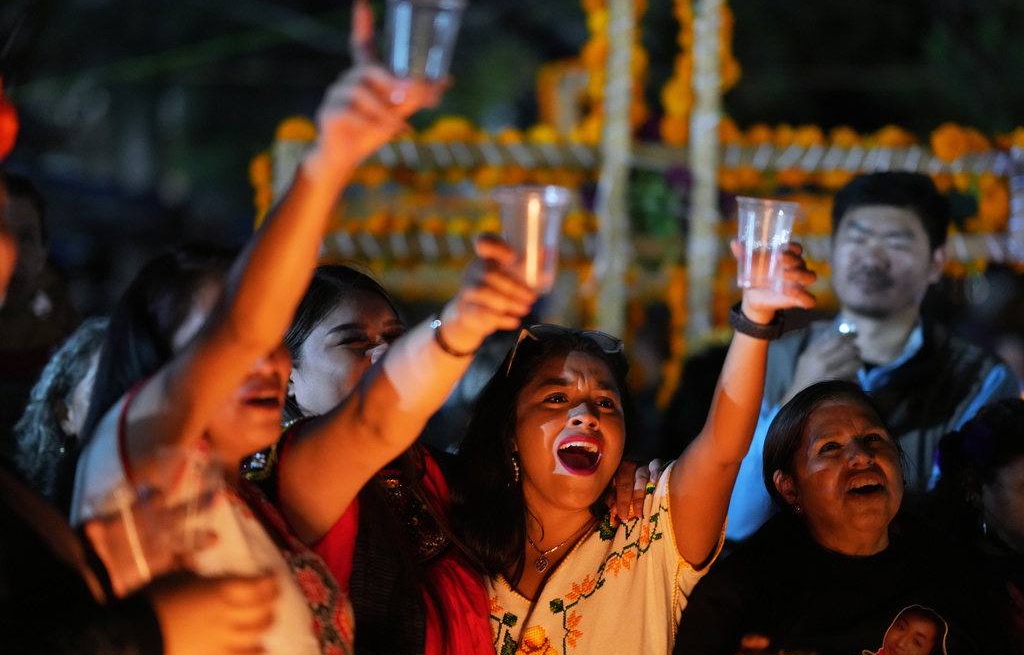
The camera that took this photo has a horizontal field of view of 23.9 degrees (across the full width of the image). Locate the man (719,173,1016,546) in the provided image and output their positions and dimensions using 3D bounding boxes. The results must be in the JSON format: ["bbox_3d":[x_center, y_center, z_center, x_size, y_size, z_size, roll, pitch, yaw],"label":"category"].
[{"bbox_3d":[0.550,0.615,3.750,0.550,1.720,0.420,2,0,22],"label":"man"}]

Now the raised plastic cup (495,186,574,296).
[{"bbox_3d":[0.022,-0.095,2.600,0.079,0.112,0.079,1,0,0],"label":"raised plastic cup"}]

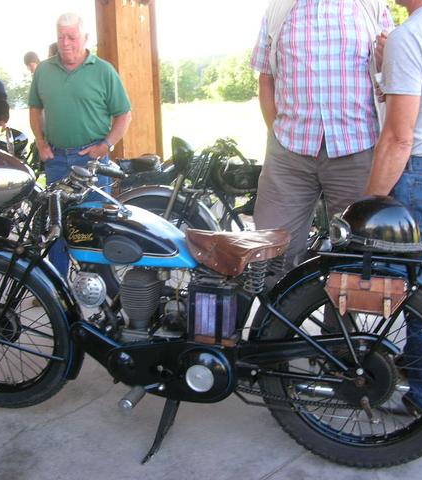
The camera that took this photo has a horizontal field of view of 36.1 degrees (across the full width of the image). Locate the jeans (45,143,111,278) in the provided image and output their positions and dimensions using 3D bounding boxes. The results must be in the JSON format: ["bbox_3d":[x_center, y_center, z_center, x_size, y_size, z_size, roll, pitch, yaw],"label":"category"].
[{"bbox_3d":[-0.767,-0.086,3.803,0.410,0.980,0.310,0,11,4],"label":"jeans"}]

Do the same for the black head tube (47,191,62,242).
[{"bbox_3d":[-0.553,-0.083,2.285,0.050,0.180,0.050,3,12,-1],"label":"black head tube"}]

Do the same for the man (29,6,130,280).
[{"bbox_3d":[-0.742,-0.425,3.739,0.580,1.690,0.360,0,11,4],"label":"man"}]

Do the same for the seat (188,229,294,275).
[{"bbox_3d":[0.075,0.033,2.077,0.320,0.145,0.280,3,13,20],"label":"seat"}]

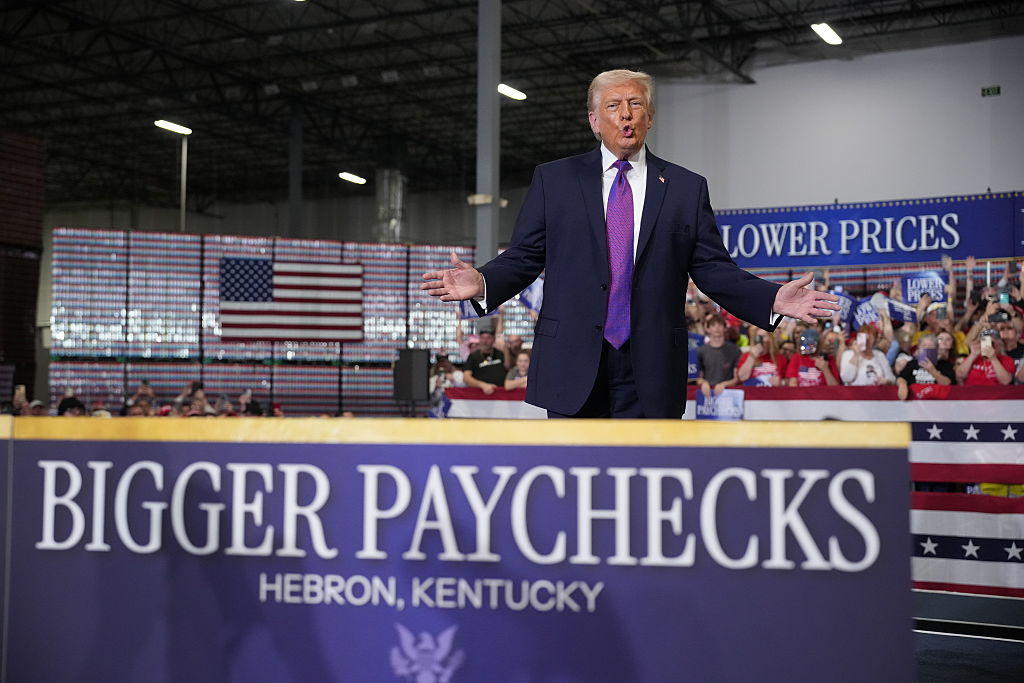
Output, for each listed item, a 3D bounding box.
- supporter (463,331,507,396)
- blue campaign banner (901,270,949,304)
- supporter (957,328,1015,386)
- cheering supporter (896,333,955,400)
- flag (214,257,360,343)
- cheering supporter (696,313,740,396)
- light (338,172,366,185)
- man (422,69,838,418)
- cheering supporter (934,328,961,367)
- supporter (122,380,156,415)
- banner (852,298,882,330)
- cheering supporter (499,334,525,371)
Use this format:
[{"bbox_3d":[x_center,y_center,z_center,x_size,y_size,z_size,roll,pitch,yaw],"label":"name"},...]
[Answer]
[{"bbox_3d":[-0.293,0.642,14.060,0.540,1.760,0.420,0,-3,13],"label":"supporter"},{"bbox_3d":[4.045,-0.528,12.800,0.460,0.315,0.020,-1,-3,19],"label":"blue campaign banner"},{"bbox_3d":[4.213,0.708,11.613,0.520,1.640,0.450,-1,-3,20],"label":"supporter"},{"bbox_3d":[3.711,0.733,11.713,0.530,1.620,0.480,-1,-3,19],"label":"cheering supporter"},{"bbox_3d":[-4.655,-0.862,27.500,3.000,1.780,0.040,1,-3,-20],"label":"flag"},{"bbox_3d":[2.013,0.610,12.760,0.500,1.770,0.400,0,-3,16],"label":"cheering supporter"},{"bbox_3d":[-5.120,-5.232,42.000,0.350,0.120,1.250,-1,-3,28],"label":"light"},{"bbox_3d":[0.341,0.165,3.757,1.180,1.900,0.500,0,-3,6],"label":"man"},{"bbox_3d":[4.054,0.702,12.164,0.460,1.610,0.330,0,-3,13],"label":"cheering supporter"},{"bbox_3d":[-5.127,1.517,17.956,0.480,1.950,0.450,1,-3,-19],"label":"supporter"},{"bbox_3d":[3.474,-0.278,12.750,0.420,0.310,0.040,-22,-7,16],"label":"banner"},{"bbox_3d":[0.010,0.760,14.762,0.500,1.680,0.360,-1,-3,25],"label":"cheering supporter"}]

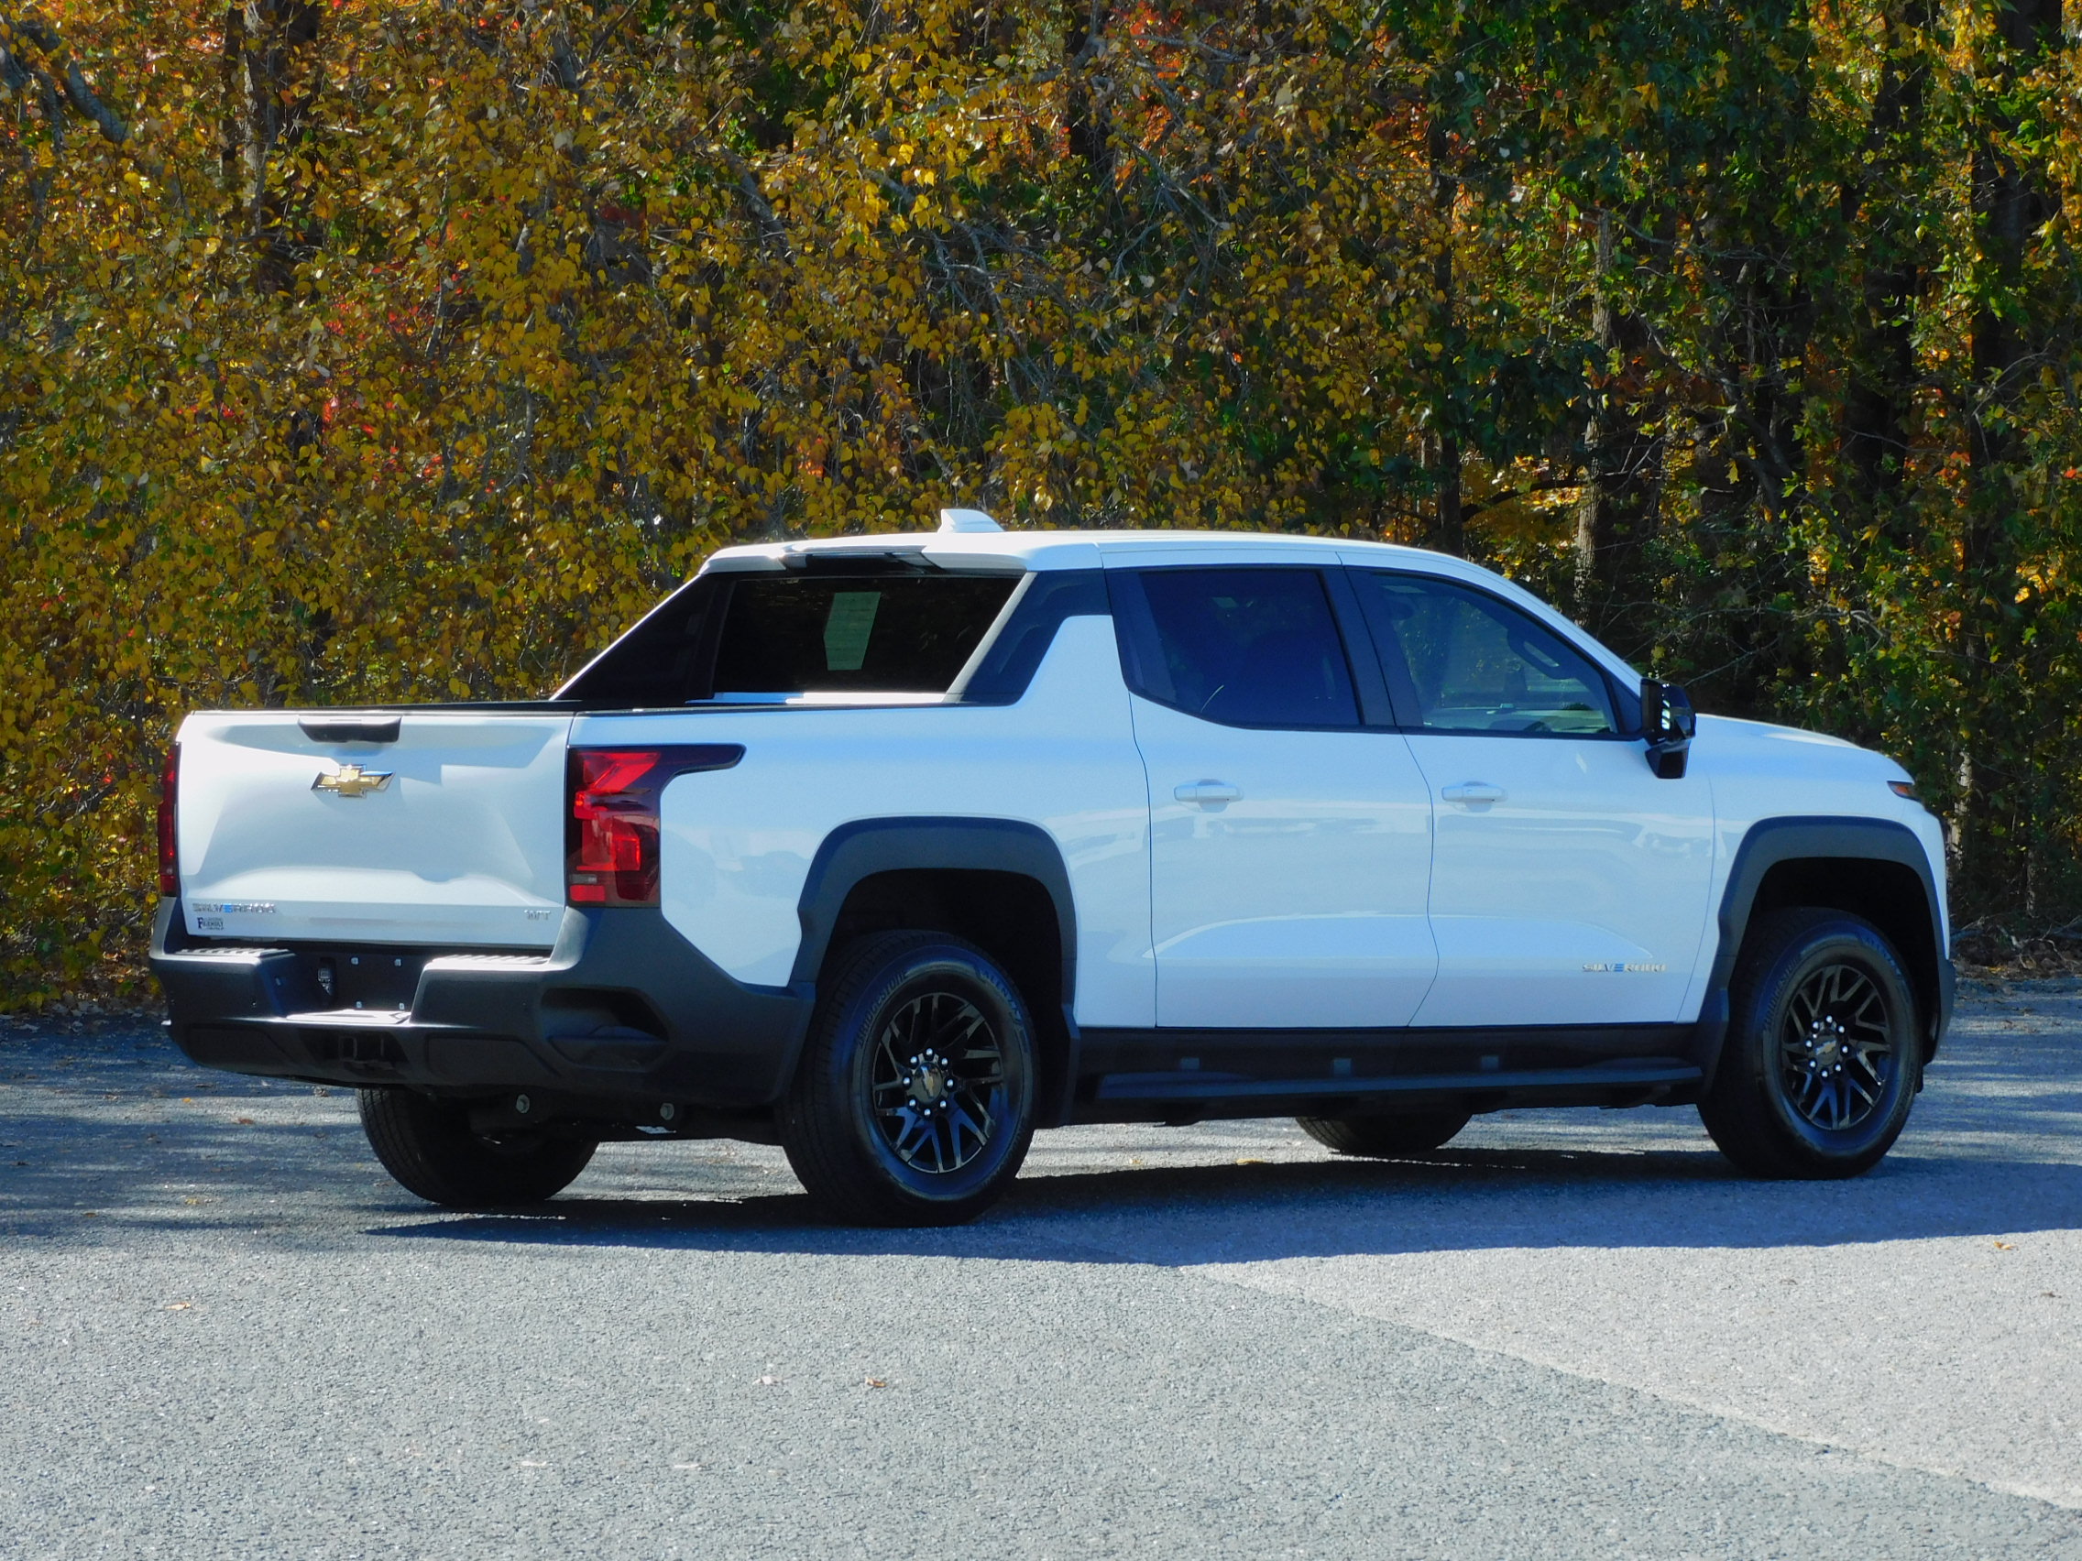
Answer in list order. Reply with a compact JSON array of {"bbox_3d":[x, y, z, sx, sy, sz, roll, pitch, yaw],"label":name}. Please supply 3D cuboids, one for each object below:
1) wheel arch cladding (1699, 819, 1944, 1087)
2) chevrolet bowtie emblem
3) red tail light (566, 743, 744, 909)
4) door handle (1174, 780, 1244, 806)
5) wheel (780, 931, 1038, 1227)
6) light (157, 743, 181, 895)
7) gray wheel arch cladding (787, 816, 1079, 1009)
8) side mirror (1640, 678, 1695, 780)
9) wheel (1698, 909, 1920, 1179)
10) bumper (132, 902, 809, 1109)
[{"bbox_3d":[2.314,0.513,30.476,1.170,0.813,0.130,-1,1,-44],"label":"wheel arch cladding"},{"bbox_3d":[-1.868,0.001,27.803,0.032,0.091,0.330,-1,1,-44],"label":"chevrolet bowtie emblem"},{"bbox_3d":[-1.035,0.119,27.341,0.465,0.431,0.195,-1,1,-44],"label":"red tail light"},{"bbox_3d":[0.468,0.034,28.652,0.260,0.068,0.060,-1,1,-44],"label":"door handle"},{"bbox_3d":[-0.358,0.815,28.042,0.820,0.815,0.265,-1,1,-44],"label":"wheel"},{"bbox_3d":[-2.304,0.110,28.652,0.465,0.431,0.195,-1,1,-44],"label":"light"},{"bbox_3d":[-0.315,0.373,27.917,1.095,0.550,0.110,-1,1,-44],"label":"gray wheel arch cladding"},{"bbox_3d":[1.825,-0.150,29.818,0.165,0.295,0.200,-1,1,-44],"label":"side mirror"},{"bbox_3d":[2.301,0.781,30.615,0.820,0.815,0.265,-1,1,-44],"label":"wheel"},{"bbox_3d":[-1.610,0.601,28.057,0.795,0.560,2.080,-1,1,-44],"label":"bumper"}]

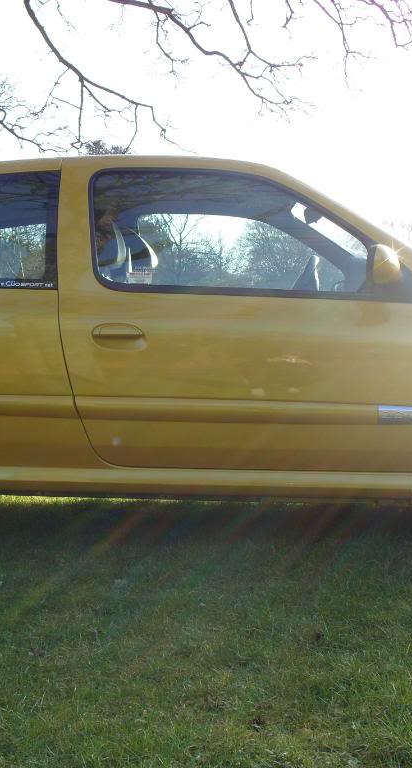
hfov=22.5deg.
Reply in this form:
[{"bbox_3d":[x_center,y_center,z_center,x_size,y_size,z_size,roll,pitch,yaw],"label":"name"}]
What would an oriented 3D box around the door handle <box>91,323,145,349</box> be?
[{"bbox_3d":[-0.286,-0.158,3.408,0.183,0.084,0.045,-1,3,3],"label":"door handle"}]

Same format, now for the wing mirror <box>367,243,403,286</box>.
[{"bbox_3d":[0.563,-0.377,3.268,0.105,0.120,0.220,-1,3,3],"label":"wing mirror"}]

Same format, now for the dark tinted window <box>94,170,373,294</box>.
[{"bbox_3d":[0.080,-0.506,3.515,0.927,0.459,0.060,-1,-19,3],"label":"dark tinted window"}]

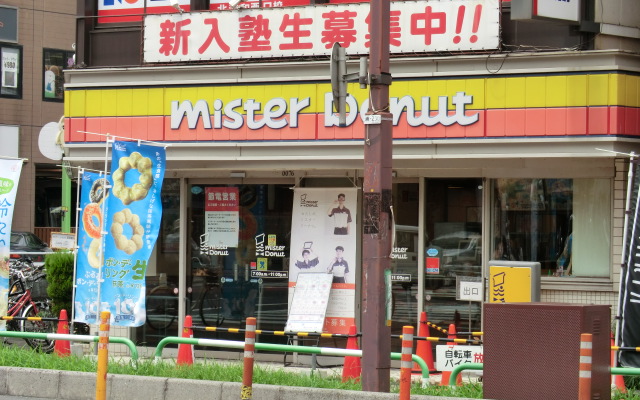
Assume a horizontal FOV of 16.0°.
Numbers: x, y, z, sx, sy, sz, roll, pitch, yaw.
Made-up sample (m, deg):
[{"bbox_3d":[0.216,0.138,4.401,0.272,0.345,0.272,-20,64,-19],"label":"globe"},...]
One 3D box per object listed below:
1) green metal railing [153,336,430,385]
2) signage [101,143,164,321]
[{"bbox_3d":[-0.297,1.443,19.750,3.070,0.360,0.070,0,0,39],"label":"green metal railing"},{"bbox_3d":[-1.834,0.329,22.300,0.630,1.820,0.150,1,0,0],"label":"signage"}]

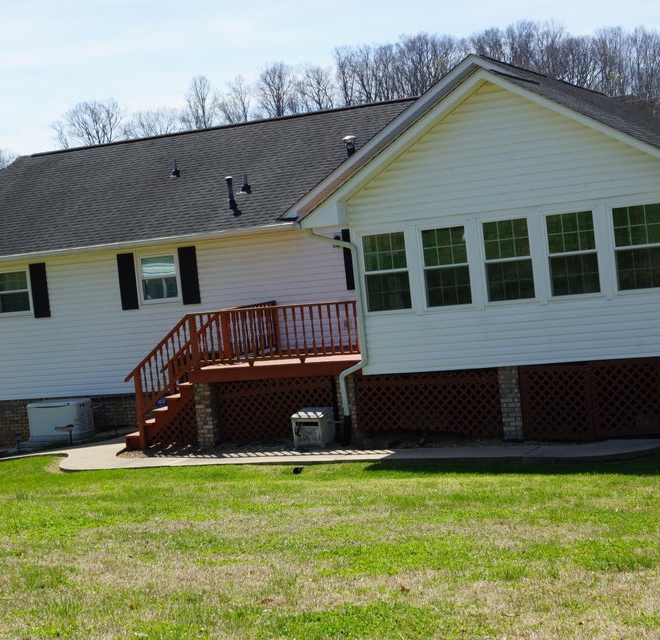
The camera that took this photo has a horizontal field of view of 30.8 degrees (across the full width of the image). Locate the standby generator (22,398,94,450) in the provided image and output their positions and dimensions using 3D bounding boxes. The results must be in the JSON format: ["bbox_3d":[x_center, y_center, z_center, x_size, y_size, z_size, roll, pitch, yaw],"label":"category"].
[{"bbox_3d":[-5.275,1.945,23.475,1.200,0.750,0.630,-4,3,25],"label":"standby generator"}]

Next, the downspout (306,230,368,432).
[{"bbox_3d":[0.180,0.205,18.437,0.780,3.260,0.190,-4,3,25],"label":"downspout"}]

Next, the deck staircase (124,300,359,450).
[{"bbox_3d":[-0.953,0.822,20.646,4.520,2.190,2.800,-4,3,25],"label":"deck staircase"}]

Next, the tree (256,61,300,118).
[{"bbox_3d":[-5.471,-22.589,130.000,4.800,11.000,4.800,-4,3,25],"label":"tree"}]

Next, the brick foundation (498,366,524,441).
[{"bbox_3d":[2.713,1.202,17.636,0.305,1.050,0.300,-4,3,25],"label":"brick foundation"}]

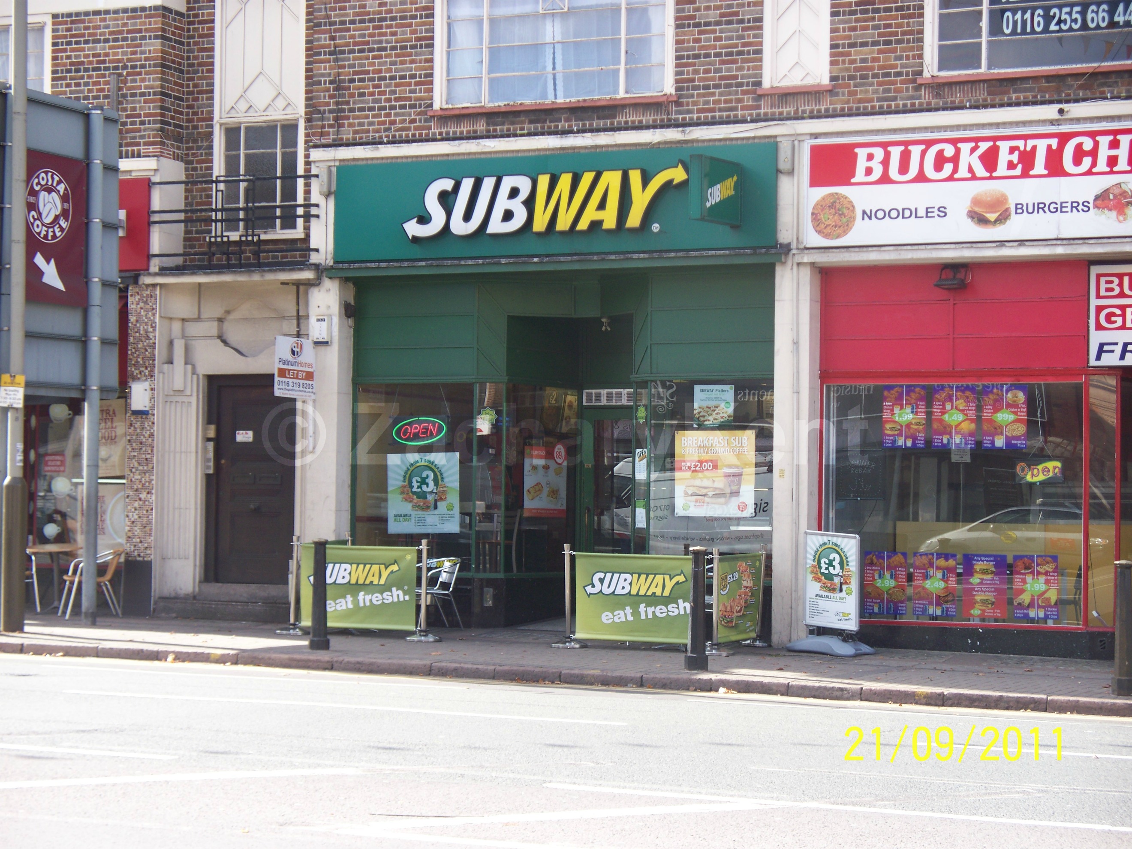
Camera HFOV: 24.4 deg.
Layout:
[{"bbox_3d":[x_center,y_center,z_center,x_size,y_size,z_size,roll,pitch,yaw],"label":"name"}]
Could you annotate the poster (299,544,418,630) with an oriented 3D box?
[{"bbox_3d":[-2.010,1.582,25.352,1.306,0.798,0.040,0,-2,27],"label":"poster"}]

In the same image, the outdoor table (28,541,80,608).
[{"bbox_3d":[-5.564,1.689,28.490,0.630,0.700,0.630,1,-2,0],"label":"outdoor table"}]

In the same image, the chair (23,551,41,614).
[{"bbox_3d":[-6.013,1.656,28.367,0.540,0.730,0.580,1,-2,-24],"label":"chair"}]

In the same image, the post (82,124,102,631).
[{"bbox_3d":[-4.889,-0.614,27.120,0.140,5.340,0.140,0,-2,28],"label":"post"}]

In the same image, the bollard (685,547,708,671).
[{"bbox_3d":[1.084,1.521,21.610,0.180,1.010,0.180,0,-2,28],"label":"bollard"}]

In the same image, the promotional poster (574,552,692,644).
[{"bbox_3d":[0.697,1.620,24.295,1.370,0.810,0.030,0,-2,28],"label":"promotional poster"}]

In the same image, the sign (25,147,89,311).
[{"bbox_3d":[-5.075,-1.929,25.791,0.030,1.469,1.121,0,-2,27],"label":"sign"}]

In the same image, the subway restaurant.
[{"bbox_3d":[0.212,-0.237,26.462,5.022,4.764,2.800,0,-2,28],"label":"subway restaurant"}]

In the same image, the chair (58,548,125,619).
[{"bbox_3d":[-5.096,1.702,28.100,0.590,0.735,0.540,1,-2,-22],"label":"chair"}]

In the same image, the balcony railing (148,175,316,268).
[{"bbox_3d":[-3.515,-2.119,27.635,2.159,0.954,0.100,0,-2,27],"label":"balcony railing"}]

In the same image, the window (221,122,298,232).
[{"bbox_3d":[-3.306,-2.680,28.263,1.010,1.170,0.100,0,-2,28],"label":"window"}]

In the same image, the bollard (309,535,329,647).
[{"bbox_3d":[-2.219,1.526,23.608,0.180,1.000,0.180,1,-1,0],"label":"bollard"}]

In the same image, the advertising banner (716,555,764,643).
[{"bbox_3d":[1.609,1.609,24.342,0.030,0.800,0.930,0,-2,28],"label":"advertising banner"}]

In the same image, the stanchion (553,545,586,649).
[{"bbox_3d":[0.024,1.572,24.150,0.310,0.940,0.310,1,-2,0],"label":"stanchion"}]

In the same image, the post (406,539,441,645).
[{"bbox_3d":[-1.369,1.601,25.341,0.340,0.960,0.340,1,-1,0],"label":"post"}]

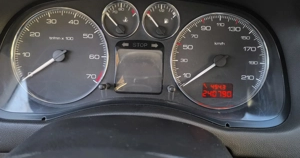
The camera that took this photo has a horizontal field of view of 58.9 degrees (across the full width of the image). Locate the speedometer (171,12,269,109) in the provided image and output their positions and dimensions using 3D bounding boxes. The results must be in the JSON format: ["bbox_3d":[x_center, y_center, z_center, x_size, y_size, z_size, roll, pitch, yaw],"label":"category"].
[{"bbox_3d":[0.076,-0.020,0.287,0.105,0.105,0.020,2,-2,0],"label":"speedometer"}]

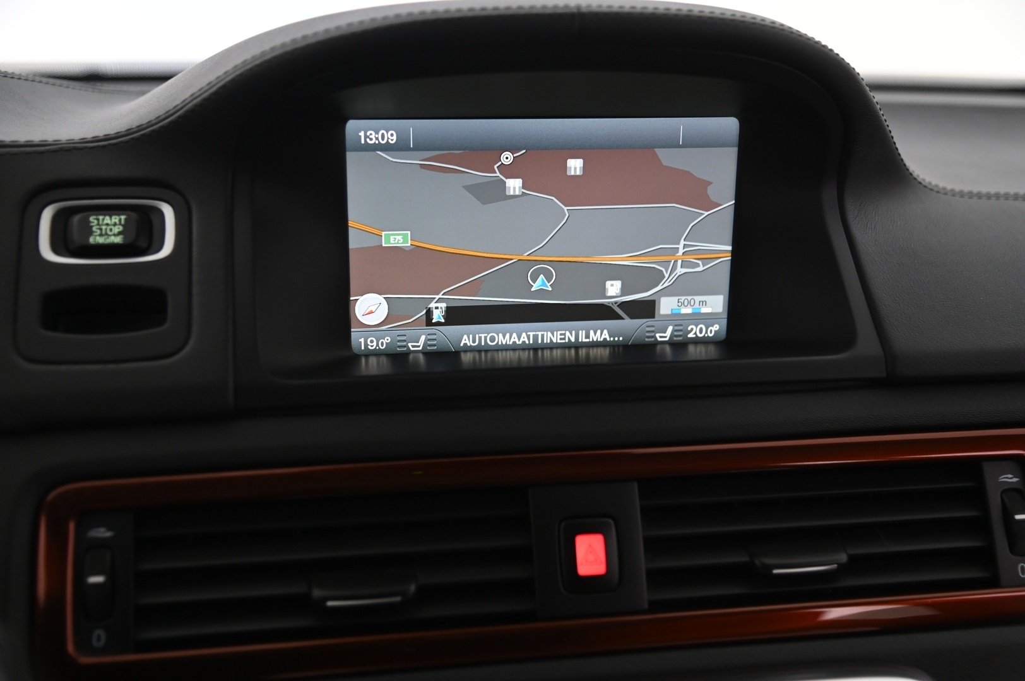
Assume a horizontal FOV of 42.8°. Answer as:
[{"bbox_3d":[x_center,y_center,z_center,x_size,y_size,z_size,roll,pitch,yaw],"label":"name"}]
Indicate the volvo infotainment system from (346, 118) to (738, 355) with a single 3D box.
[{"bbox_3d":[0.012,-0.042,0.515,0.153,0.092,0.011,-2,17,-9],"label":"volvo infotainment system"}]

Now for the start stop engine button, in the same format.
[{"bbox_3d":[-0.140,-0.037,0.453,0.028,0.015,0.009,-2,-10,-9],"label":"start stop engine button"}]

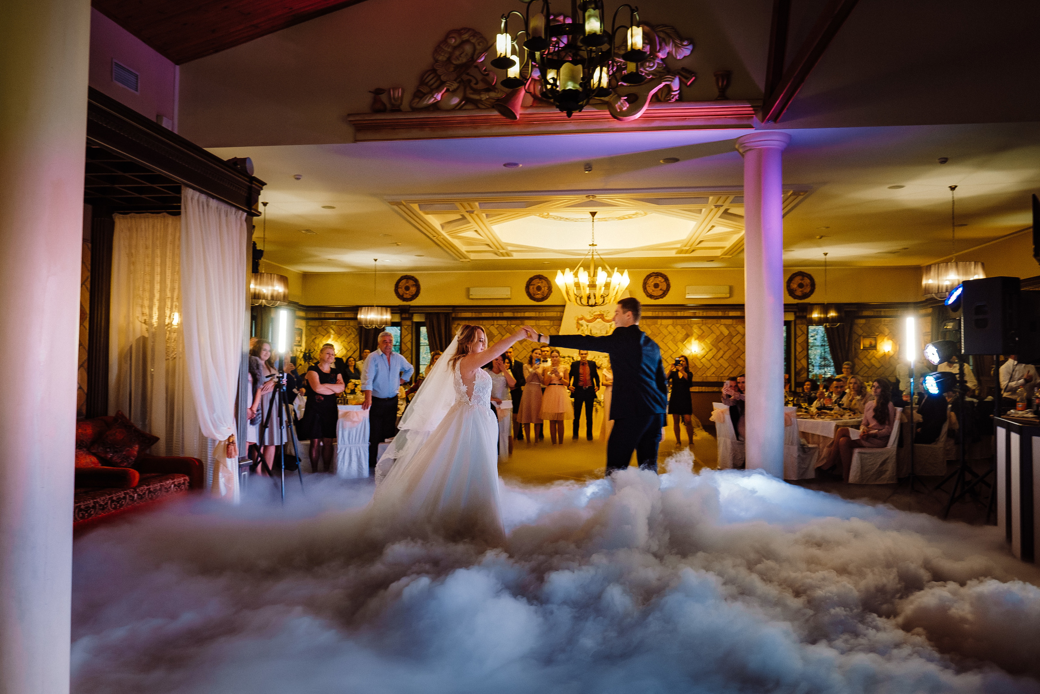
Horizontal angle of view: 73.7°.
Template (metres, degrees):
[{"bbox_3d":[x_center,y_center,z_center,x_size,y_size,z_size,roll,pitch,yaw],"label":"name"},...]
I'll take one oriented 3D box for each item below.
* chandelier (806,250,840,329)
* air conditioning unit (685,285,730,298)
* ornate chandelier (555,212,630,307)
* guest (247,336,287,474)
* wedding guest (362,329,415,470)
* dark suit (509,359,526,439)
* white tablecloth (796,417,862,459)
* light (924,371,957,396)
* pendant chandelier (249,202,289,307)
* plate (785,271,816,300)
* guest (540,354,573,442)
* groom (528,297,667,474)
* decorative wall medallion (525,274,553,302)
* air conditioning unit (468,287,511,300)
[{"bbox_3d":[6.552,-1.221,14.850,0.730,1.590,0.730,0,-2,6],"label":"chandelier"},{"bbox_3d":[4.082,-1.192,15.079,0.930,0.280,0.220,0,-2,6],"label":"air conditioning unit"},{"bbox_3d":[1.270,-1.524,12.075,1.302,1.632,1.302,0,-2,7],"label":"ornate chandelier"},{"bbox_3d":[-2.944,0.722,8.072,0.460,1.634,0.400,2,-2,-30],"label":"guest"},{"bbox_3d":[-1.680,0.707,8.822,0.660,1.809,0.400,1,-2,-22],"label":"wedding guest"},{"bbox_3d":[-0.158,0.978,12.974,0.540,1.500,0.320,0,-2,6],"label":"dark suit"},{"bbox_3d":[4.048,1.301,9.411,1.450,0.760,1.450,2,-3,-35],"label":"white tablecloth"},{"bbox_3d":[4.258,0.361,7.000,0.260,0.215,0.215,-13,-2,-1],"label":"light"},{"bbox_3d":[-3.659,-1.331,9.904,0.720,1.478,0.720,0,-2,7],"label":"pendant chandelier"},{"bbox_3d":[6.324,-1.381,15.619,0.686,0.686,0.070,0,-2,7],"label":"plate"},{"bbox_3d":[0.633,0.890,12.222,0.560,1.637,0.450,0,-2,2],"label":"guest"},{"bbox_3d":[0.649,0.542,5.440,0.840,1.862,0.820,-1,-3,44],"label":"groom"},{"bbox_3d":[0.467,-1.434,16.989,0.670,0.670,0.060,0,-2,7],"label":"decorative wall medallion"},{"bbox_3d":[-0.748,-1.334,17.044,1.050,0.290,0.220,0,-2,7],"label":"air conditioning unit"}]

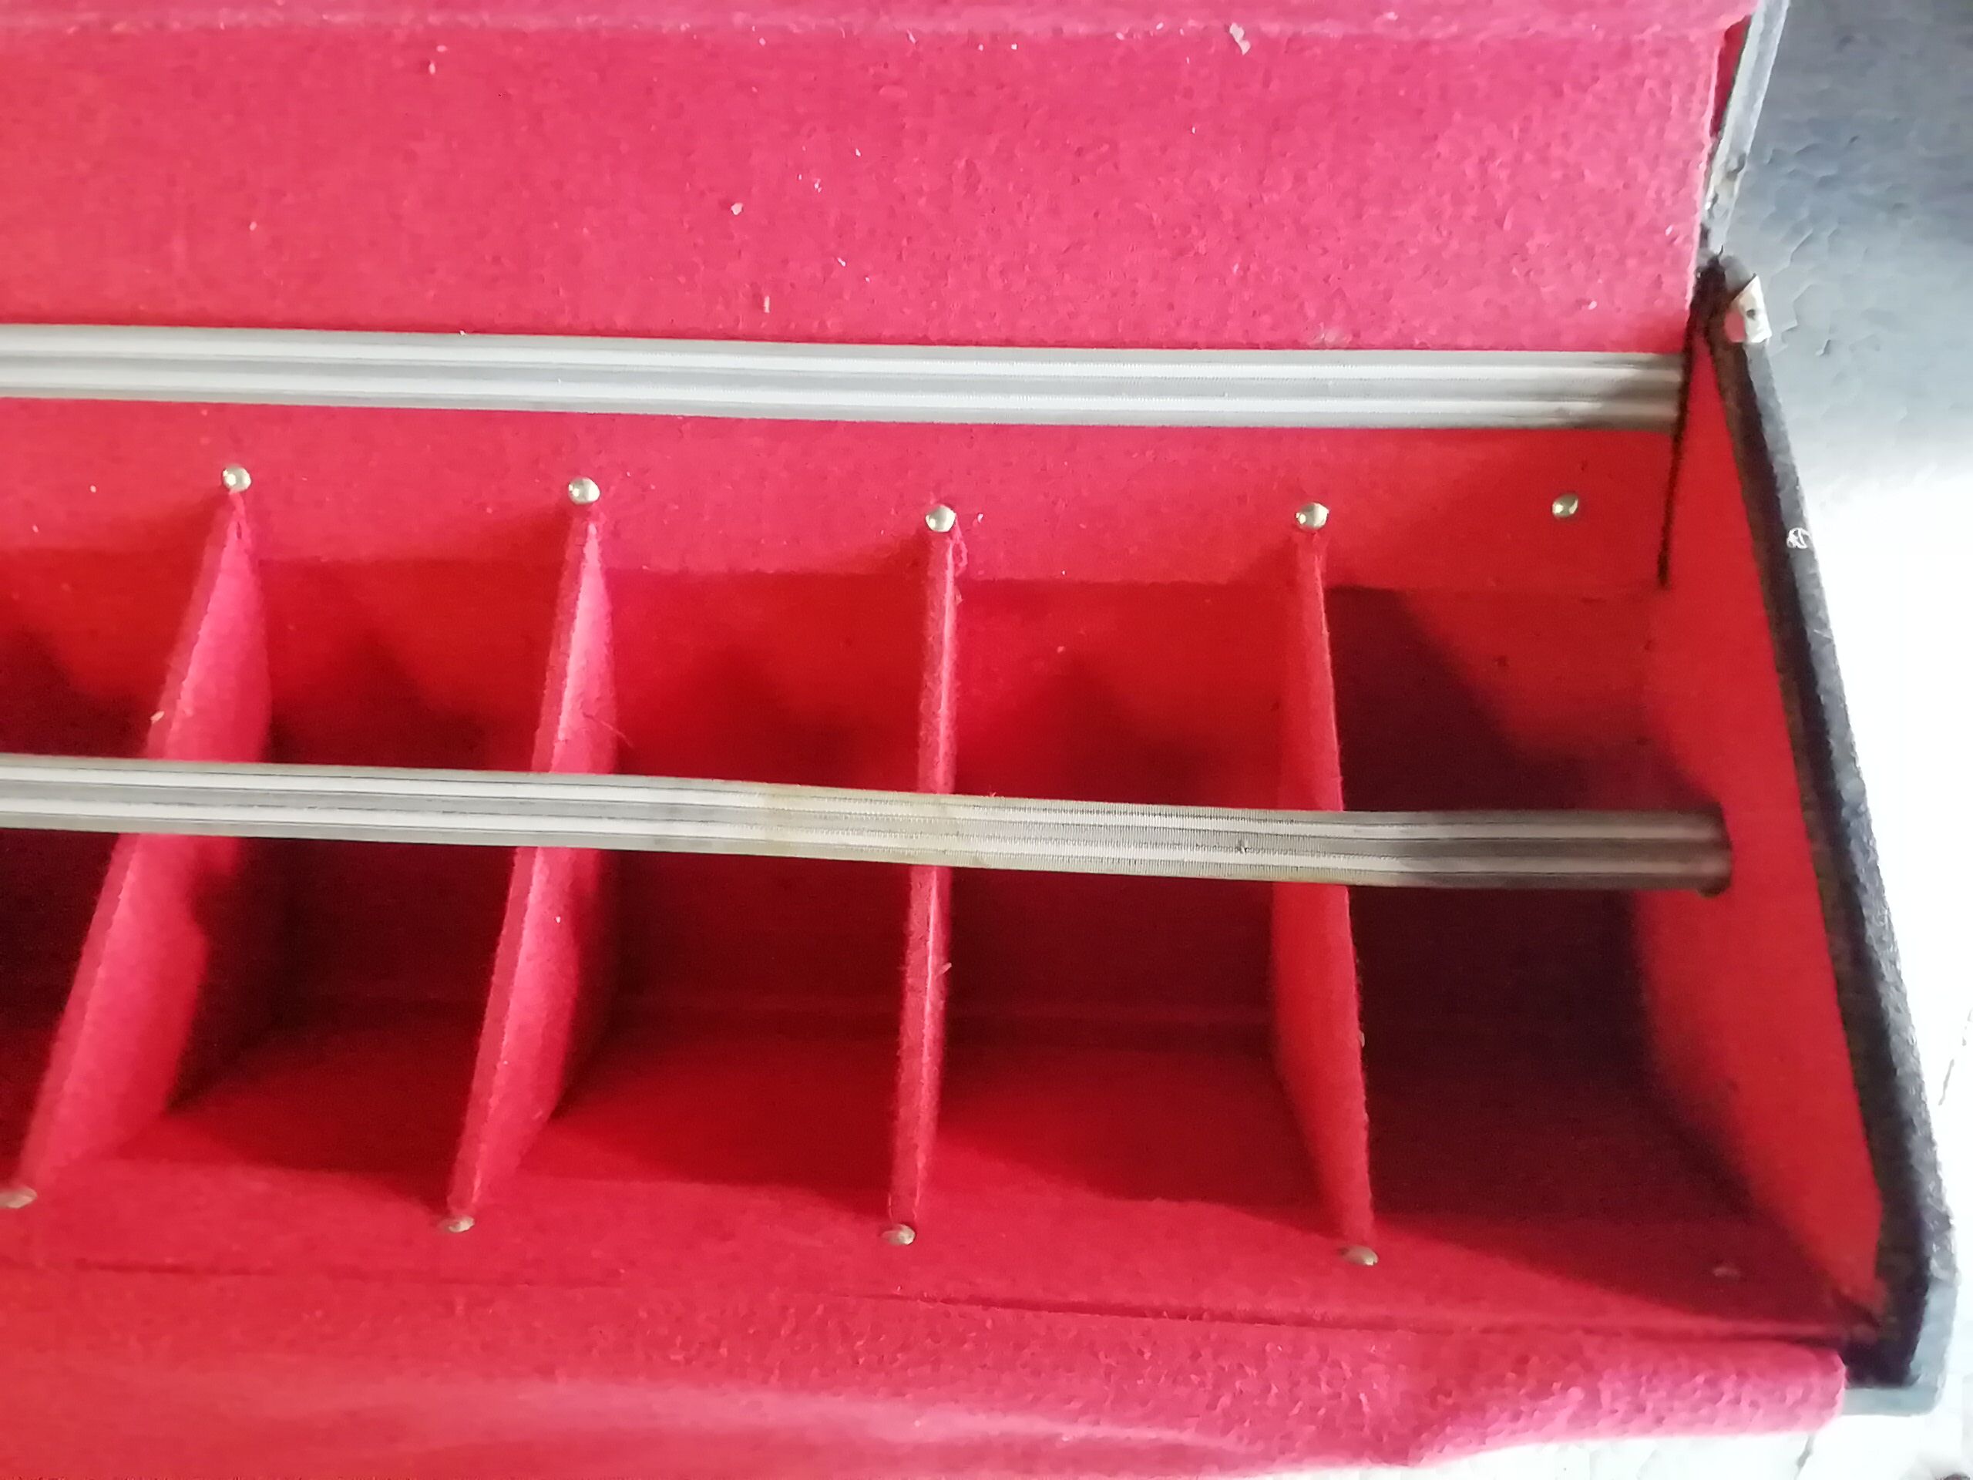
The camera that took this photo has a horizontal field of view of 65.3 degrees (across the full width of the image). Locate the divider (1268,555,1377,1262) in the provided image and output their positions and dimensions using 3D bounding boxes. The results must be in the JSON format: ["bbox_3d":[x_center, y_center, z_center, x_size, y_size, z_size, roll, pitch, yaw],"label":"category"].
[{"bbox_3d":[0.105,0.034,0.465,0.008,0.179,0.141,2,13,1],"label":"divider"}]

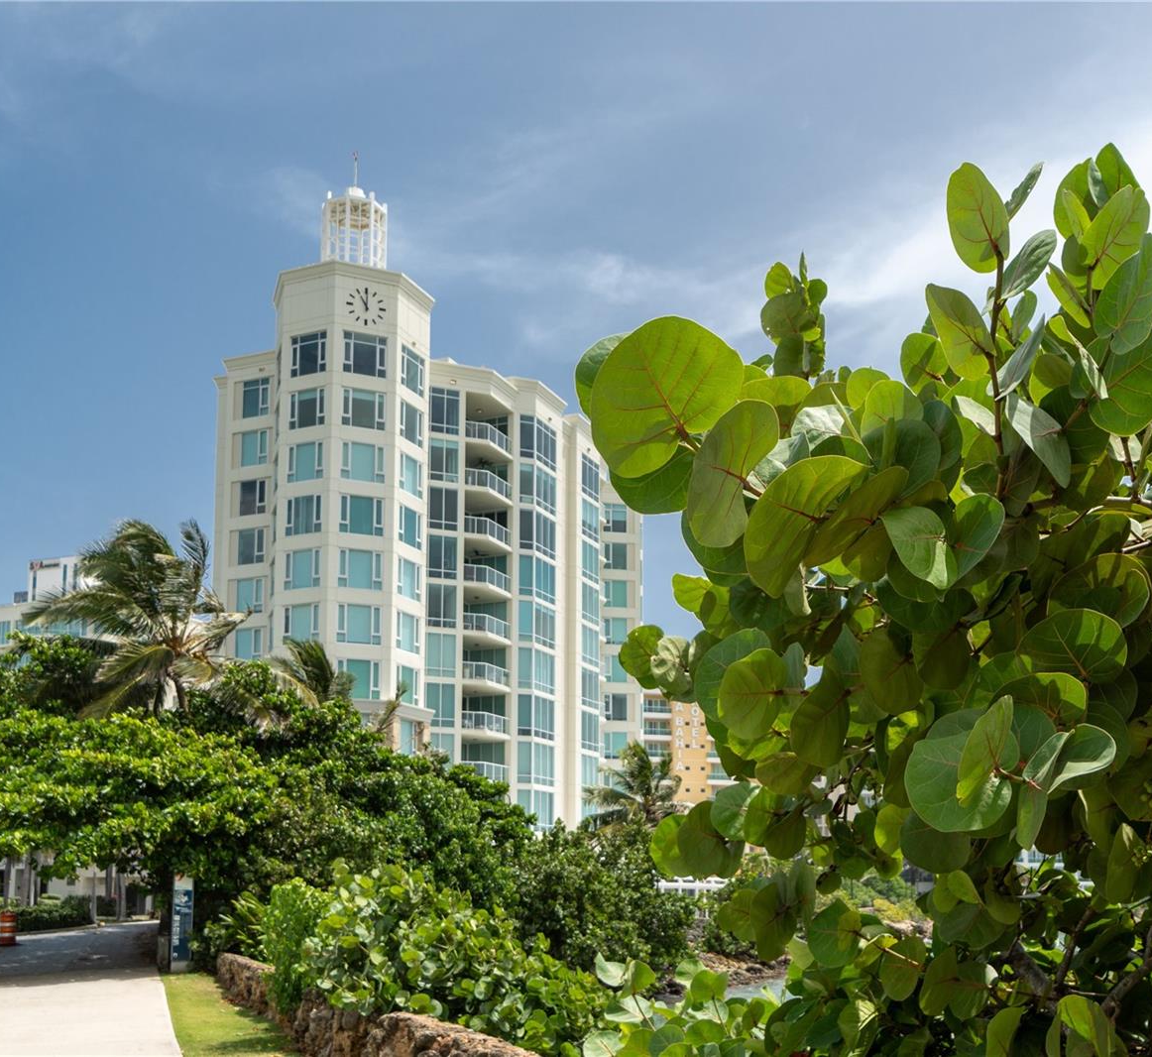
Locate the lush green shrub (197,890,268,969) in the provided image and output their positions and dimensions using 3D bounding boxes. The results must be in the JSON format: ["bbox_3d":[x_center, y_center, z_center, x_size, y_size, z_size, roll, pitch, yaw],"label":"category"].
[{"bbox_3d":[-6.738,7.911,23.300,1.500,1.600,1.400,0,-9,0],"label":"lush green shrub"}]

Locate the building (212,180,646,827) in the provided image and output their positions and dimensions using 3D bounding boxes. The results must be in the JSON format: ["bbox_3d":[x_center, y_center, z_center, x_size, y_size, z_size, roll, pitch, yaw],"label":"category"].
[{"bbox_3d":[-8.503,3.587,82.000,16.000,41.000,35.000,-4,-10,25],"label":"building"}]

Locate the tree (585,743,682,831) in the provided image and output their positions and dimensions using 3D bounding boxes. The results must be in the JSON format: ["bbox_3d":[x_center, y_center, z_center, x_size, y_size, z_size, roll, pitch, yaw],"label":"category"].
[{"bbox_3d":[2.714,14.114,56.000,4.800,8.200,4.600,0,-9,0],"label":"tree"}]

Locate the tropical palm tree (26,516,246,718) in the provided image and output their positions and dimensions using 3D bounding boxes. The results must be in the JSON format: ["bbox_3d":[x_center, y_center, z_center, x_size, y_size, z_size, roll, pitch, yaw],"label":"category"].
[{"bbox_3d":[-11.484,5.230,31.000,5.400,10.600,5.000,0,-9,0],"label":"tropical palm tree"}]

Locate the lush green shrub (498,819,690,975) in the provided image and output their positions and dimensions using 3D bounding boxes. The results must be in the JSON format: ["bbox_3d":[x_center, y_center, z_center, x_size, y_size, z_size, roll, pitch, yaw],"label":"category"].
[{"bbox_3d":[0.525,10.120,32.500,5.400,4.200,4.400,0,-9,0],"label":"lush green shrub"}]

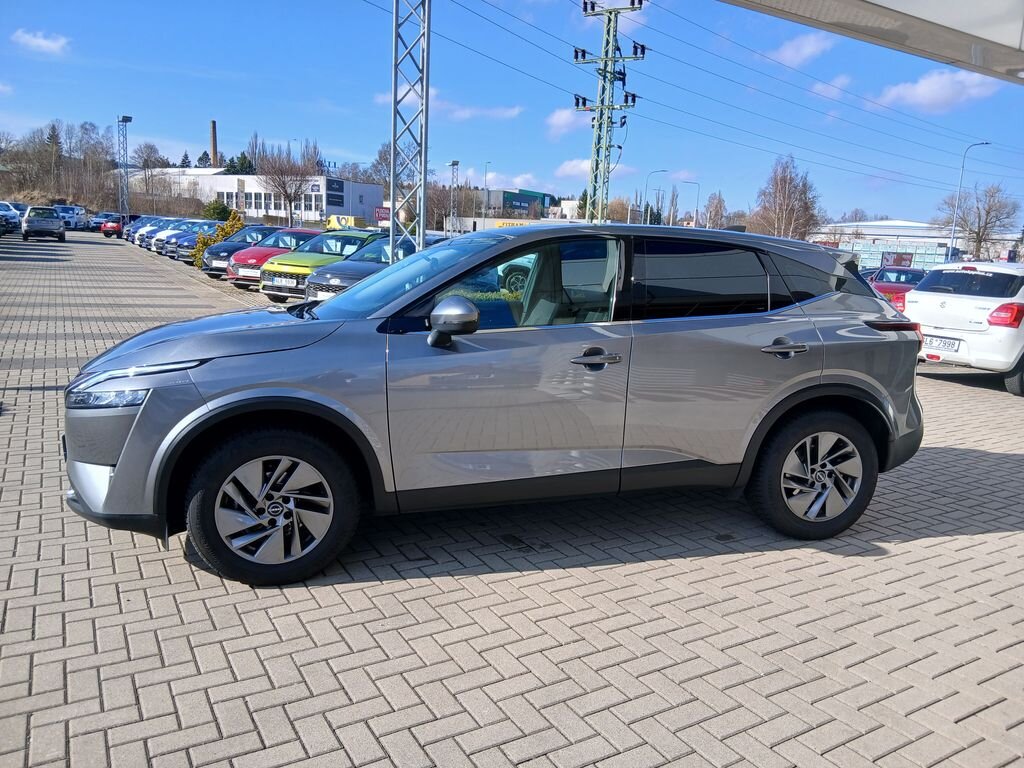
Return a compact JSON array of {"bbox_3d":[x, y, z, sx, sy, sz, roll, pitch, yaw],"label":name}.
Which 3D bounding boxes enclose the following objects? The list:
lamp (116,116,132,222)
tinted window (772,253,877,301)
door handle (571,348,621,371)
[{"bbox_3d":[-21.591,-11.418,42.855,0.900,6.694,0.600,4,10,10],"label":"lamp"},{"bbox_3d":[1.596,-0.528,3.905,0.640,0.260,0.090,-3,-6,-23],"label":"tinted window"},{"bbox_3d":[0.376,-0.110,3.443,0.245,0.090,0.060,-1,11,-15],"label":"door handle"}]

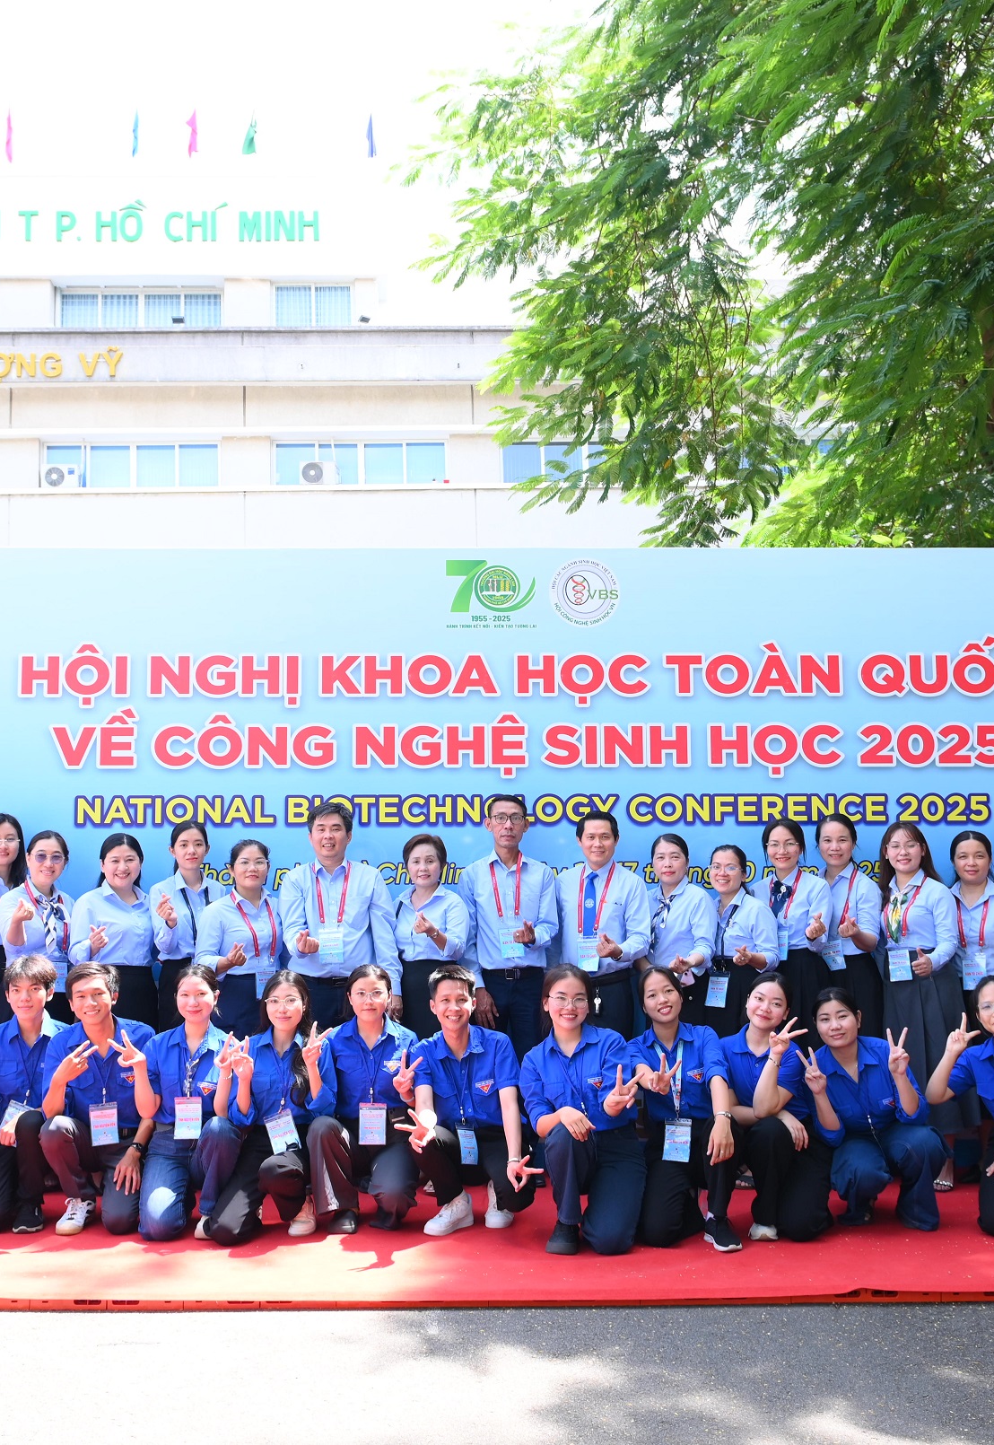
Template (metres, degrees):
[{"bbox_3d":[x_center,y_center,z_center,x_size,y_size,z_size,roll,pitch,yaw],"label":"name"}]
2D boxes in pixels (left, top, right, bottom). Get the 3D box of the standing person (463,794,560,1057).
[{"bbox_3d":[0.066,1.201,6.579,0.500,1.743,0.420,-1,-7,0],"label":"standing person"}]

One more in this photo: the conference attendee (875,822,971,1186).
[{"bbox_3d":[1.912,1.247,6.510,0.440,1.599,0.350,-5,-8,33],"label":"conference attendee"}]

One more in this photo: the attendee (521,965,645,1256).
[{"bbox_3d":[0.333,1.465,5.616,0.480,1.034,0.680,-1,-7,2],"label":"attendee"}]

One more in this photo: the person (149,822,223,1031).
[{"bbox_3d":[-1.405,1.268,6.642,0.460,1.625,0.420,0,-7,-13],"label":"person"}]

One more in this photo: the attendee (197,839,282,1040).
[{"bbox_3d":[-1.179,1.299,6.637,0.440,1.545,0.320,3,-8,-32],"label":"attendee"}]

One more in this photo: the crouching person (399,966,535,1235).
[{"bbox_3d":[-0.119,1.477,5.803,0.600,1.003,0.720,-2,-7,3],"label":"crouching person"}]

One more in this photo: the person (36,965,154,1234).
[{"bbox_3d":[-1.621,1.487,5.845,0.500,1.021,0.650,1,-8,-14],"label":"person"}]

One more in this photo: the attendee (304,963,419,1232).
[{"bbox_3d":[-0.546,1.484,5.863,0.520,1.004,0.750,0,-7,-8],"label":"attendee"}]

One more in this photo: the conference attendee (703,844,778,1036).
[{"bbox_3d":[1.102,1.298,6.504,0.430,1.502,0.330,-6,-8,35],"label":"conference attendee"}]

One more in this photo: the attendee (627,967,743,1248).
[{"bbox_3d":[0.744,1.470,5.692,0.480,1.028,0.640,-1,-7,3],"label":"attendee"}]

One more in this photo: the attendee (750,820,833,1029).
[{"bbox_3d":[1.349,1.269,6.672,0.480,1.631,0.420,-6,-9,33],"label":"attendee"}]

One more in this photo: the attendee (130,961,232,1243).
[{"bbox_3d":[-1.271,1.490,5.812,0.460,1.026,0.620,0,-7,-11],"label":"attendee"}]

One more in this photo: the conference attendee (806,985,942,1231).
[{"bbox_3d":[1.527,1.546,5.879,0.540,0.921,0.620,-3,-8,14],"label":"conference attendee"}]

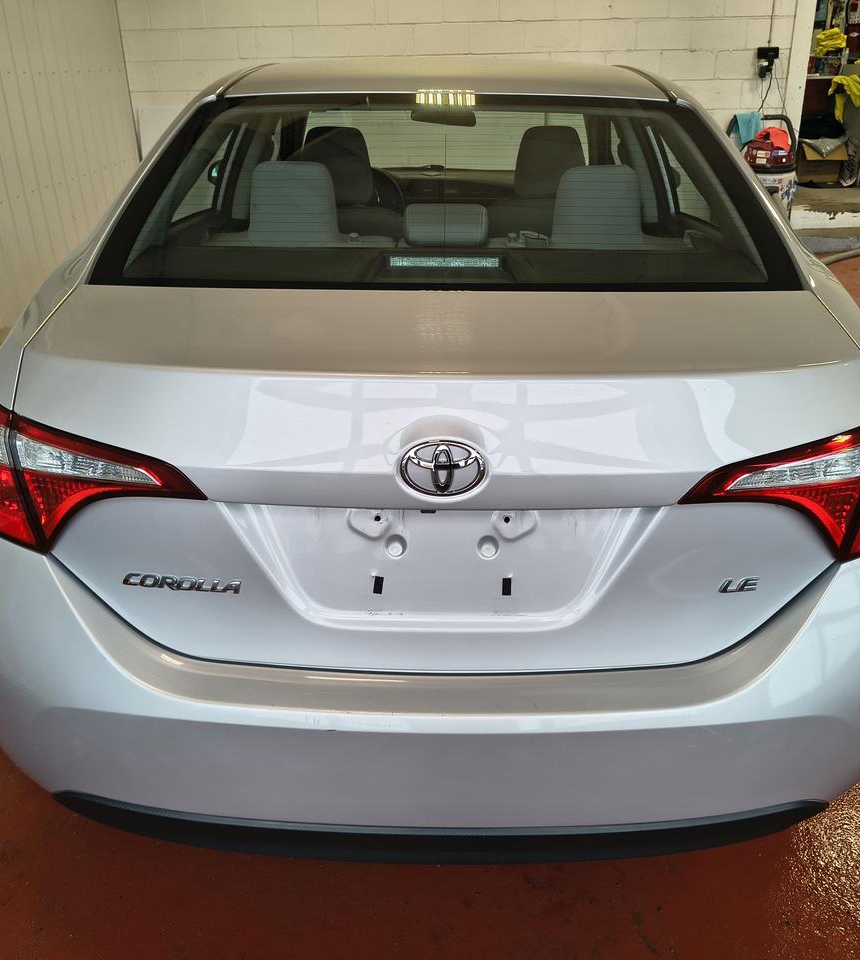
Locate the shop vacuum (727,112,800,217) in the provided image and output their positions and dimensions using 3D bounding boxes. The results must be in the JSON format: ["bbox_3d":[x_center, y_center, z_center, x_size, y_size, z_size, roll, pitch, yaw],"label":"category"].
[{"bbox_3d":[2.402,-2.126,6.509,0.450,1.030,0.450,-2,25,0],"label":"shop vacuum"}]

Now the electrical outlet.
[{"bbox_3d":[2.473,-3.058,6.485,0.160,0.220,0.090,-2,25,0],"label":"electrical outlet"}]

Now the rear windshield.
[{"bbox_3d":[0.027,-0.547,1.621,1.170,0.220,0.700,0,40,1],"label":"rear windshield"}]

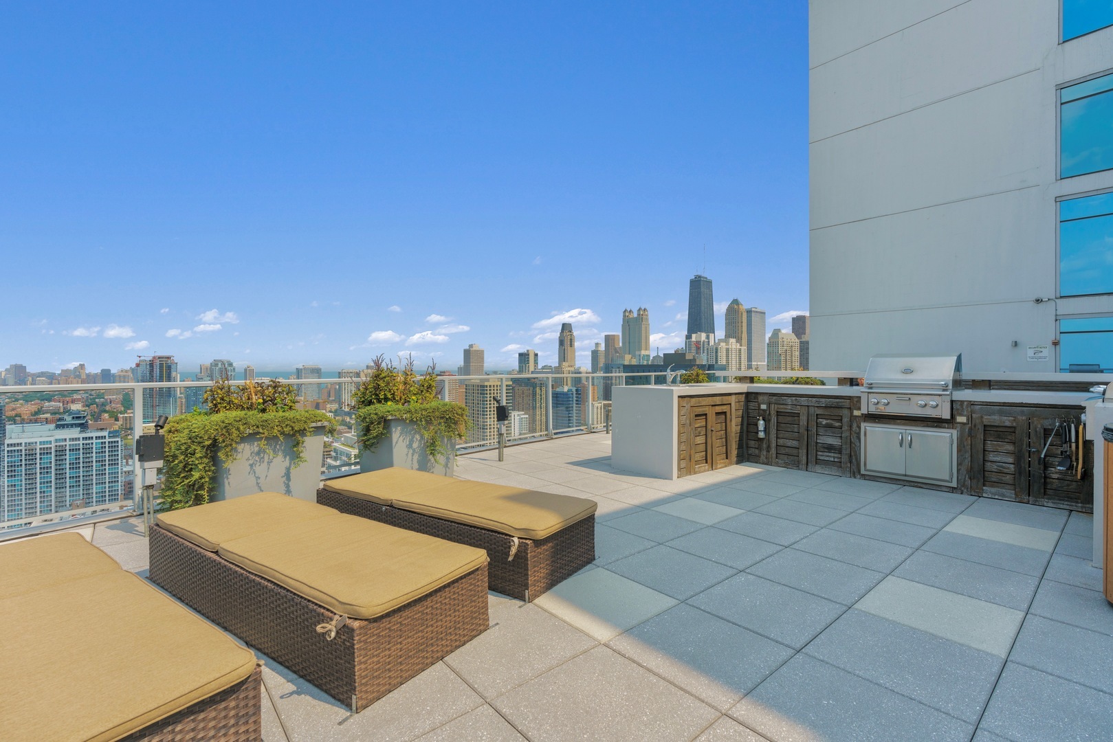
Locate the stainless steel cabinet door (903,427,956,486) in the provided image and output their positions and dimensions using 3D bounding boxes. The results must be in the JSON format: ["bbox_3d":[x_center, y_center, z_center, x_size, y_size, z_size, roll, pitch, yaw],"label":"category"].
[{"bbox_3d":[3.763,0.852,4.993,0.040,0.515,0.400,-1,1,-40],"label":"stainless steel cabinet door"}]

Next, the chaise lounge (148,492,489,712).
[{"bbox_3d":[-1.357,1.030,2.622,2.049,0.374,0.690,0,0,34],"label":"chaise lounge"}]

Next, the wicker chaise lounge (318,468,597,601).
[{"bbox_3d":[-0.786,1.023,3.448,2.049,0.374,0.675,0,0,35],"label":"wicker chaise lounge"}]

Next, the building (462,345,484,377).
[{"bbox_3d":[-197.416,27.912,1183.931,36.000,172.000,36.000,-1,1,-40],"label":"building"}]

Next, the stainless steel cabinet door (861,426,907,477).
[{"bbox_3d":[3.505,0.851,5.296,0.040,0.515,0.396,-1,1,-40],"label":"stainless steel cabinet door"}]

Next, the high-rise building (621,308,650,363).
[{"bbox_3d":[195.988,-25.785,1219.203,32.000,265.000,62.000,-1,0,-41],"label":"high-rise building"}]

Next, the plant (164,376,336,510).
[{"bbox_3d":[-2.642,0.586,4.272,0.940,1.020,1.030,0,1,39],"label":"plant"}]

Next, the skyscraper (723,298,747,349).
[{"bbox_3d":[357.368,-20.943,987.184,28.000,257.000,34.000,-1,0,-41],"label":"skyscraper"}]

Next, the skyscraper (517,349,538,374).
[{"bbox_3d":[-64.441,22.385,1098.394,31.000,143.000,31.000,-1,1,-40],"label":"skyscraper"}]

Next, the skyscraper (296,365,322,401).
[{"bbox_3d":[-603.367,51.193,1207.994,41.000,131.000,52.000,-1,1,-40],"label":"skyscraper"}]

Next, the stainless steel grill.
[{"bbox_3d":[3.726,0.139,5.178,0.630,0.645,0.768,-1,0,-43],"label":"stainless steel grill"}]

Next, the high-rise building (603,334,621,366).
[{"bbox_3d":[149.793,3.690,1331.655,36.000,205.000,36.000,-1,0,-41],"label":"high-rise building"}]

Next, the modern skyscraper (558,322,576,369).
[{"bbox_3d":[22.342,3.568,1104.818,31.000,209.000,29.000,-1,0,-41],"label":"modern skyscraper"}]

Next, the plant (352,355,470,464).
[{"bbox_3d":[-1.594,0.397,5.423,0.890,1.100,0.920,0,1,43],"label":"plant"}]

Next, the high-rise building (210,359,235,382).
[{"bbox_3d":[-1286.484,36.940,1906.707,66.000,142.000,32.000,-1,0,-41],"label":"high-rise building"}]

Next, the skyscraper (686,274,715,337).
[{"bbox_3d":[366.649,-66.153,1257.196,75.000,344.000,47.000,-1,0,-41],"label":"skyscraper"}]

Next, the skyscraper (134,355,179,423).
[{"bbox_3d":[-791.465,43.850,980.546,56.000,136.000,32.000,-1,0,-41],"label":"skyscraper"}]

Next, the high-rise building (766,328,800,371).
[{"bbox_3d":[339.183,26.267,739.277,46.000,176.000,25.000,-1,1,-40],"label":"high-rise building"}]

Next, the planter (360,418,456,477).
[{"bbox_3d":[-1.625,0.843,5.391,0.817,0.790,0.817,0,1,43],"label":"planter"}]

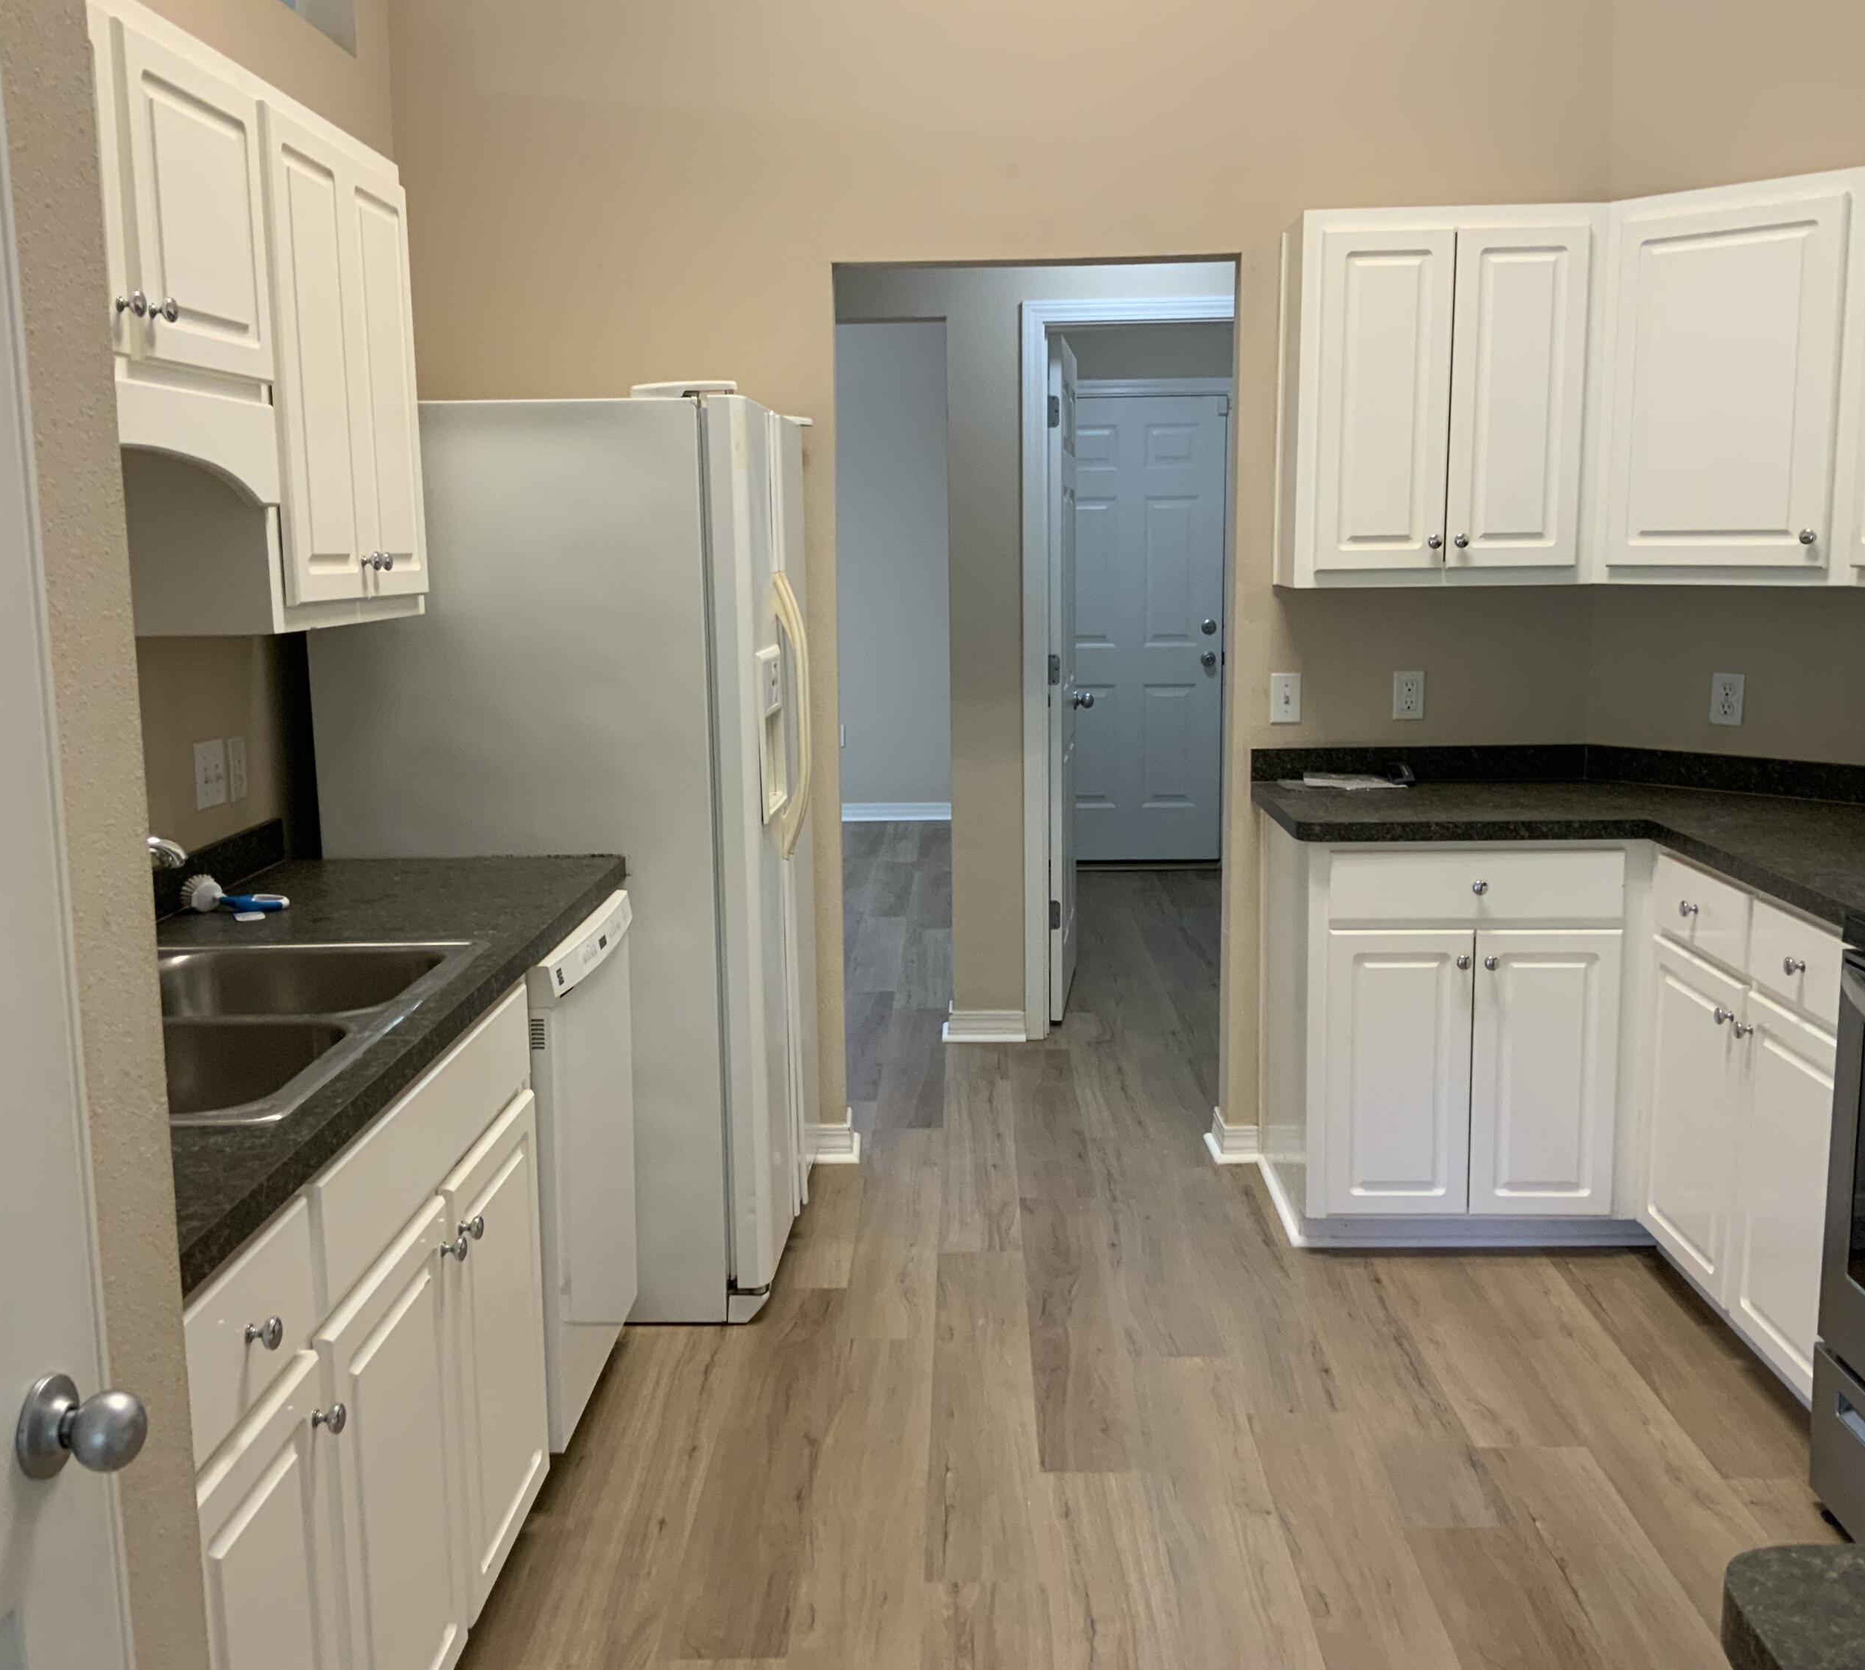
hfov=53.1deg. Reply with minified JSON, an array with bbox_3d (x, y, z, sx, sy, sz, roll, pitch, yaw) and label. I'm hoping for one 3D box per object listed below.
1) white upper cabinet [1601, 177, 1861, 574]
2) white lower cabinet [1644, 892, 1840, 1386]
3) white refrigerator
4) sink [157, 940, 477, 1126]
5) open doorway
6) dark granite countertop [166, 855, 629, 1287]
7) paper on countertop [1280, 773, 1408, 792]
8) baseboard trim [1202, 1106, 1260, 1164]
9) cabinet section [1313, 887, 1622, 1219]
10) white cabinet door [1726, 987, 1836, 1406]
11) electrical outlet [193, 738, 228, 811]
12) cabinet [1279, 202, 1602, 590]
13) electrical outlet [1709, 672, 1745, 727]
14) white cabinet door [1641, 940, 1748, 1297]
[{"bbox_3d":[1.658,-0.892,3.754,0.320,0.755,0.520,-10,13,-43],"label":"white upper cabinet"},{"bbox_3d":[1.716,0.481,3.325,0.625,0.810,0.805,0,10,2],"label":"white lower cabinet"},{"bbox_3d":[-0.680,0.001,3.875,0.865,1.762,0.875,0,10,2],"label":"white refrigerator"},{"bbox_3d":[-0.928,0.321,2.345,0.544,0.188,0.823,0,10,2],"label":"sink"},{"bbox_3d":[0.240,-0.255,4.354,0.901,2.086,0.130,0,10,2],"label":"open doorway"},{"bbox_3d":[-0.913,0.222,2.509,0.624,0.040,1.935,0,10,2],"label":"dark granite countertop"},{"bbox_3d":[0.939,-0.120,4.208,0.278,0.028,0.120,0,10,2],"label":"paper on countertop"},{"bbox_3d":[0.731,0.723,4.519,0.107,0.094,0.192,0,10,2],"label":"baseboard trim"},{"bbox_3d":[1.086,0.377,4.006,0.622,0.730,0.550,0,9,2],"label":"cabinet section"},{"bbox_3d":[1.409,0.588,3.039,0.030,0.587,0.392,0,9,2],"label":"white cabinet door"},{"bbox_3d":[-1.206,-0.101,3.129,0.008,0.112,0.117,0,10,2],"label":"electrical outlet"},{"bbox_3d":[1.075,-0.921,3.990,0.617,0.766,0.309,0,10,2],"label":"cabinet"},{"bbox_3d":[1.740,-0.295,4.080,0.008,0.114,0.070,-10,13,-42],"label":"electrical outlet"},{"bbox_3d":[1.421,0.519,3.467,0.030,0.587,0.436,0,9,2],"label":"white cabinet door"}]

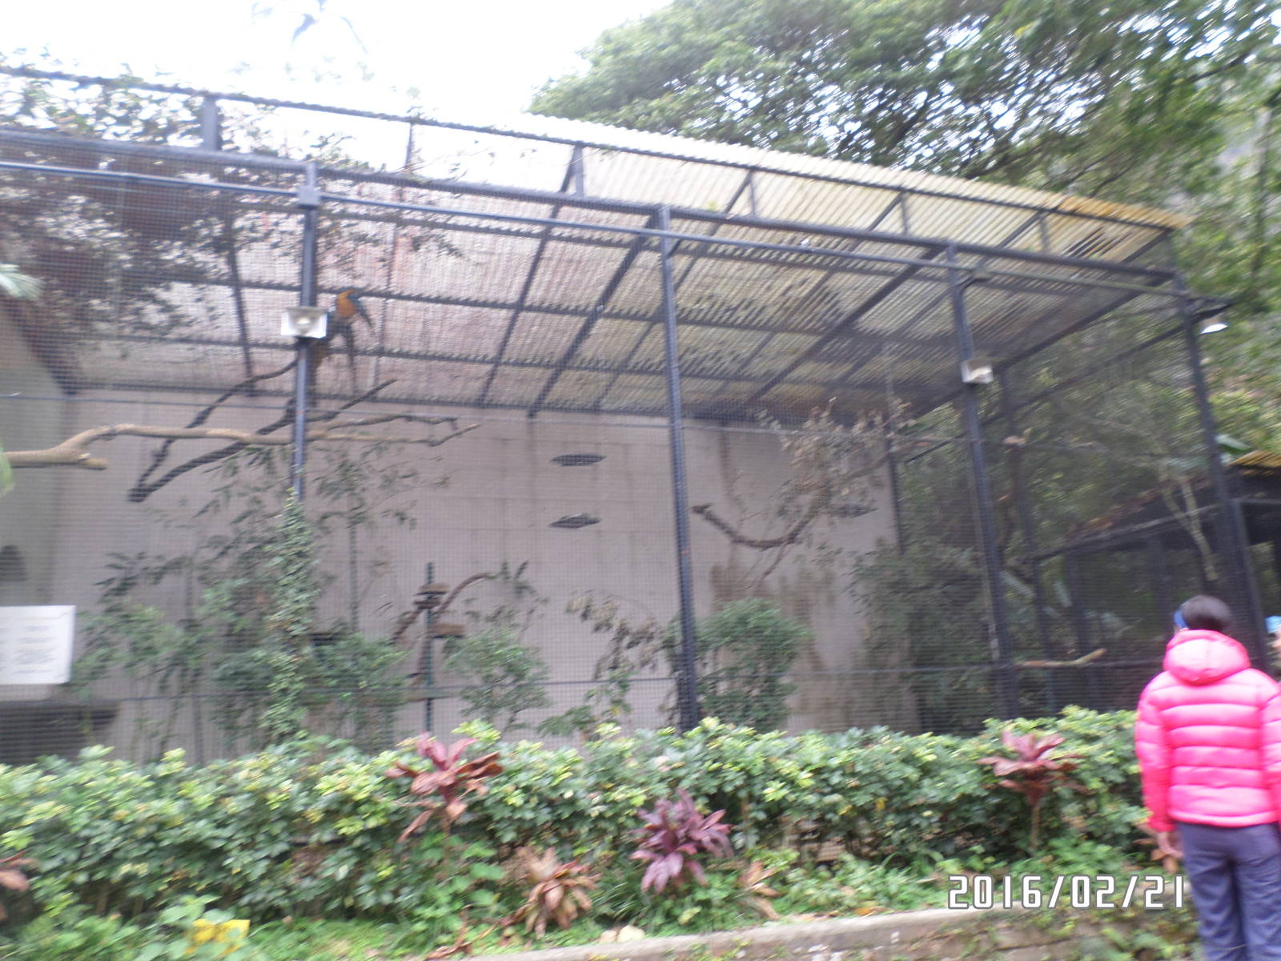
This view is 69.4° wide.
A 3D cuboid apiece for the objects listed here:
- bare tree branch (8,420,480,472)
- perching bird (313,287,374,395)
[{"bbox_3d":[-2.593,-0.217,6.000,3.050,0.360,0.320,-1,-14,-7],"label":"bare tree branch"},{"bbox_3d":[-2.011,-0.943,6.250,0.350,0.720,0.340,-9,-15,24],"label":"perching bird"}]

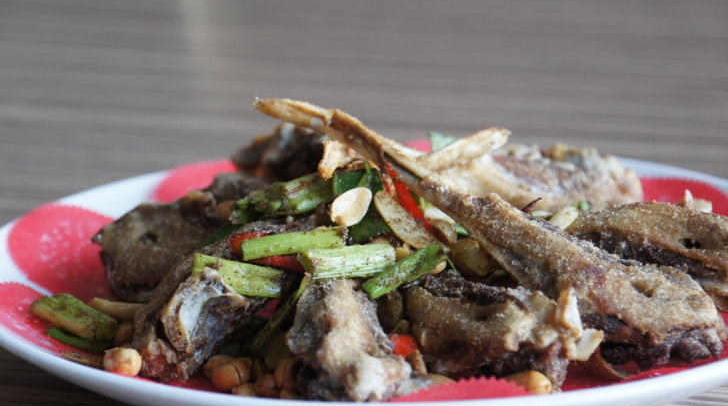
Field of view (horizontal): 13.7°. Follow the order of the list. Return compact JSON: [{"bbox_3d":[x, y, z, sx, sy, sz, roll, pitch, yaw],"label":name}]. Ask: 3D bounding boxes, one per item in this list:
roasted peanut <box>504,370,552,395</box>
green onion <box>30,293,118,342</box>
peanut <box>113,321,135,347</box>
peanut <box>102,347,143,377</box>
[{"bbox_3d":[0.048,0.052,0.876,0.014,0.008,0.009,8,18,29],"label":"roasted peanut"},{"bbox_3d":[-0.089,0.035,0.930,0.027,0.007,0.011,27,29,37],"label":"green onion"},{"bbox_3d":[-0.073,0.040,0.920,0.012,0.009,0.009,3,16,16],"label":"peanut"},{"bbox_3d":[-0.071,0.047,0.893,0.011,0.008,0.009,-7,17,-20],"label":"peanut"}]

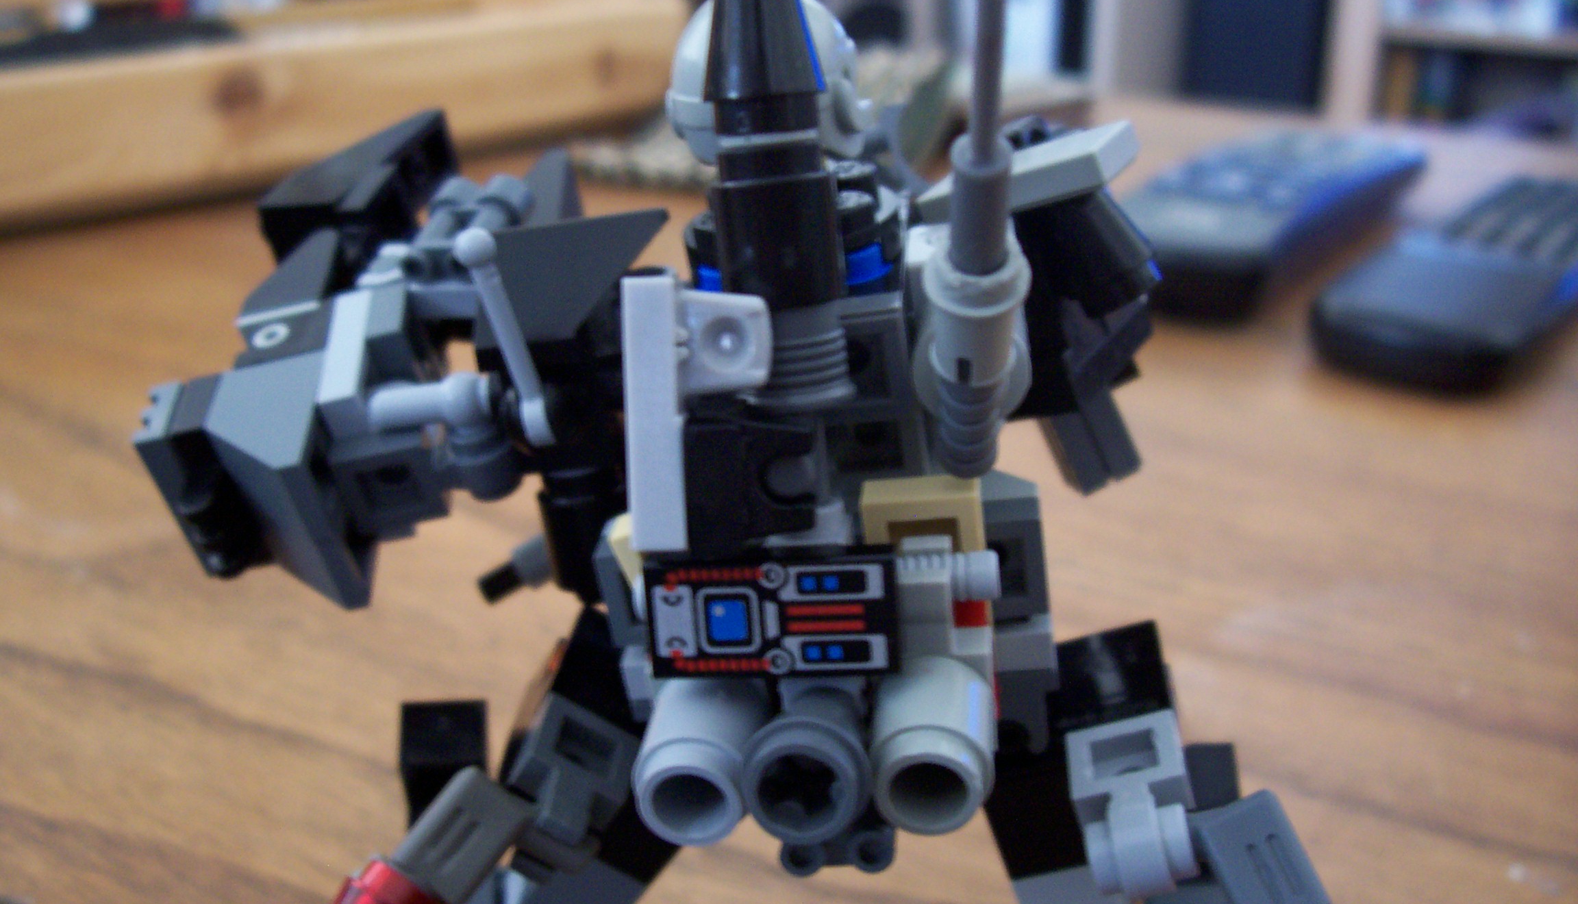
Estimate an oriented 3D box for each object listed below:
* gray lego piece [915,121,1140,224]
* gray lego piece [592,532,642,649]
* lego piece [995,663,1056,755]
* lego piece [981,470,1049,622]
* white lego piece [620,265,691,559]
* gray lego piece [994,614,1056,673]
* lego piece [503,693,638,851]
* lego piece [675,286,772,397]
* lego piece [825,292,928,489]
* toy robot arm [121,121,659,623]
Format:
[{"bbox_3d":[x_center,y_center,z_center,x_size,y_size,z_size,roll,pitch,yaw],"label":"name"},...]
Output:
[{"bbox_3d":[0.019,-0.022,0.124,0.016,0.003,0.008,-10,25,37],"label":"gray lego piece"},{"bbox_3d":[-0.009,0.009,0.118,0.008,0.008,0.009,-6,27,9],"label":"gray lego piece"},{"bbox_3d":[0.018,0.020,0.119,0.006,0.007,0.007,3,22,7],"label":"lego piece"},{"bbox_3d":[0.015,0.007,0.114,0.008,0.008,0.009,-6,27,9],"label":"lego piece"},{"bbox_3d":[-0.007,-0.003,0.094,0.003,0.016,0.008,1,17,9],"label":"white lego piece"},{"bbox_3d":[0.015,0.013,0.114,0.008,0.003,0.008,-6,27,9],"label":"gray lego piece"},{"bbox_3d":[-0.017,0.024,0.118,0.008,0.009,0.006,25,20,-5],"label":"lego piece"},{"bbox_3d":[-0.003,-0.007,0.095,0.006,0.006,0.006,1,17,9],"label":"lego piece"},{"bbox_3d":[0.007,-0.005,0.121,0.008,0.016,0.008,3,22,7],"label":"lego piece"},{"bbox_3d":[-0.029,-0.008,0.122,0.034,0.030,0.030,3,22,7],"label":"toy robot arm"}]

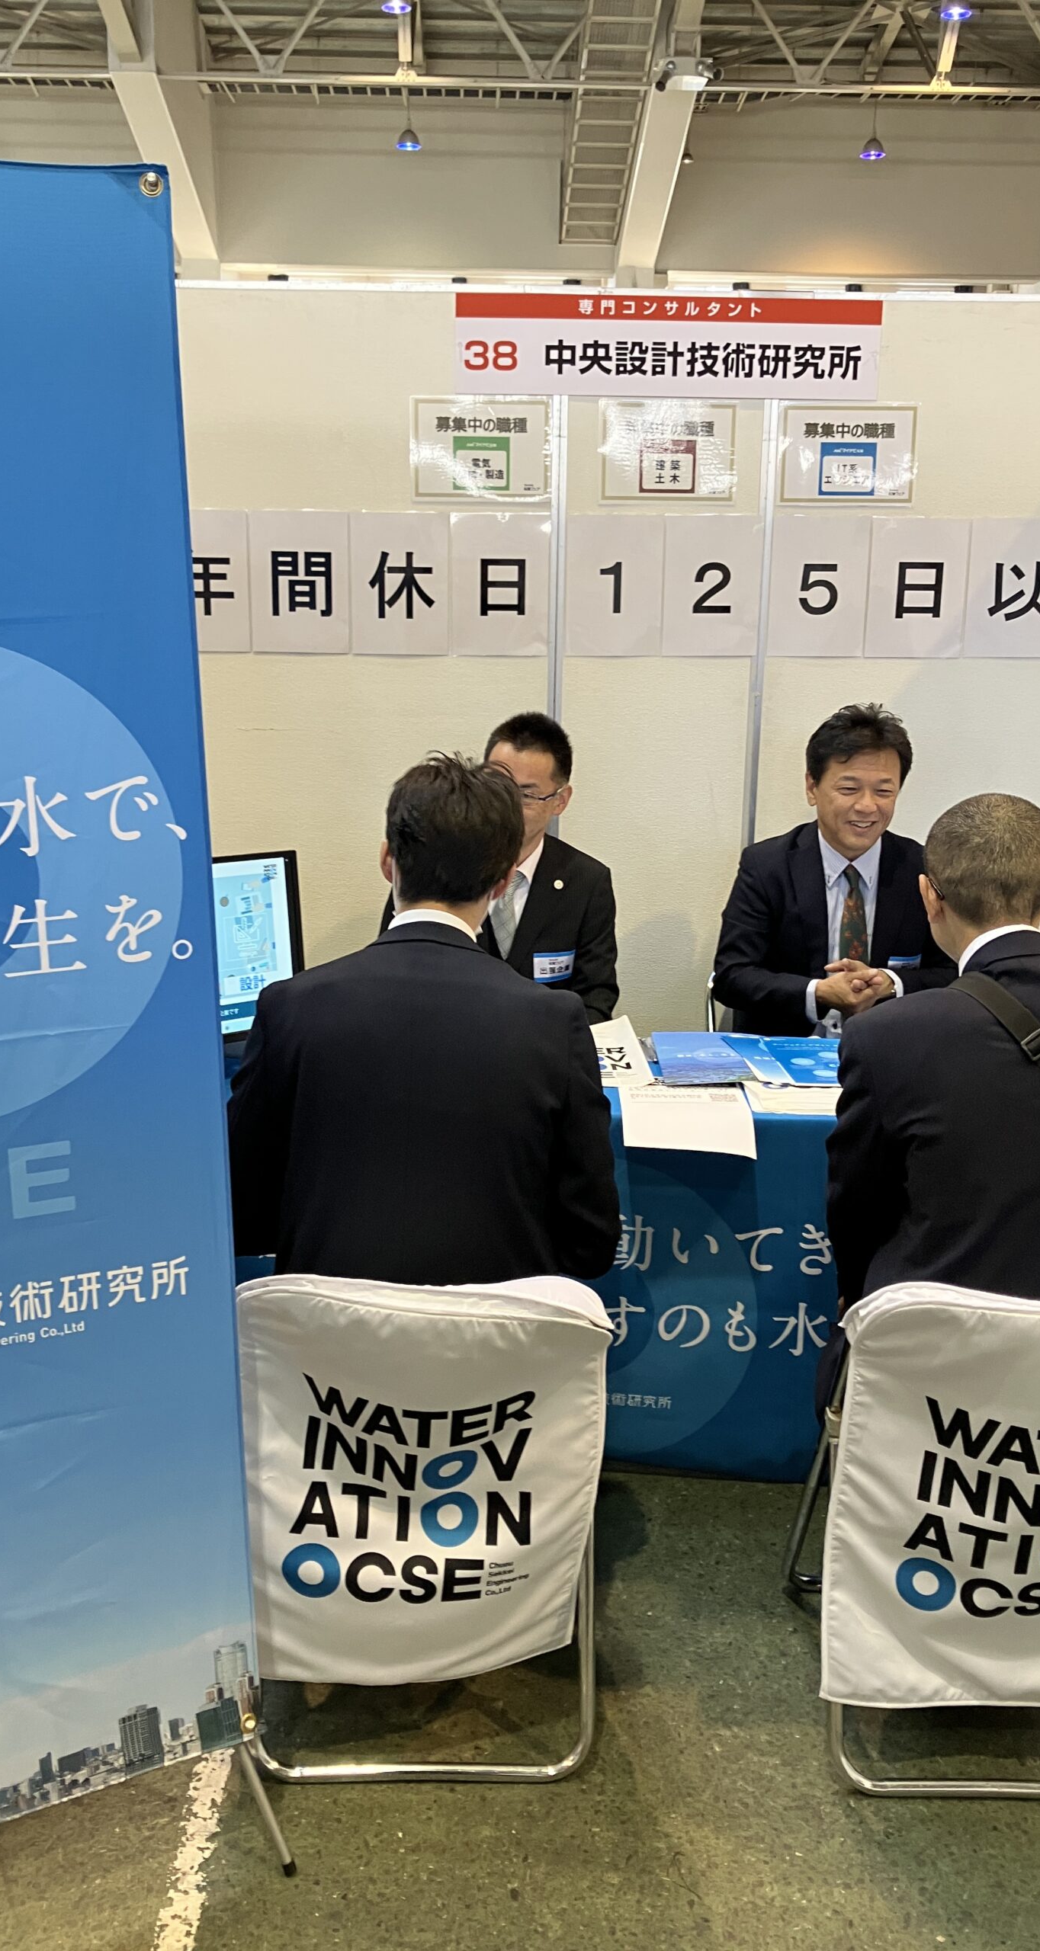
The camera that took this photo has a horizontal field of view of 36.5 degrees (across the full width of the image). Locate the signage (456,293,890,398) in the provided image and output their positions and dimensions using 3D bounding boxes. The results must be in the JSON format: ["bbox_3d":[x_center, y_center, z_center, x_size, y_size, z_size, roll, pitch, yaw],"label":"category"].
[{"bbox_3d":[0.317,-1.329,3.343,0.906,0.199,0.010,0,15,-2],"label":"signage"}]

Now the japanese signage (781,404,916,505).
[{"bbox_3d":[0.710,-1.125,3.413,0.295,0.209,0.010,0,15,-2],"label":"japanese signage"}]

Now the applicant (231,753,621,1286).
[{"bbox_3d":[-0.131,0.334,2.287,0.530,1.290,0.680,1,15,0],"label":"applicant"}]

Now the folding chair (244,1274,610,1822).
[{"bbox_3d":[-0.122,0.648,2.163,0.465,0.745,0.500,0,15,-1],"label":"folding chair"}]

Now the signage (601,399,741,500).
[{"bbox_3d":[0.319,-1.128,3.396,0.289,0.204,0.010,0,15,-2],"label":"signage"}]

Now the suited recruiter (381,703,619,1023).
[{"bbox_3d":[-0.041,0.130,3.116,0.480,1.265,0.620,1,15,2],"label":"suited recruiter"}]

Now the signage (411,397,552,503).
[{"bbox_3d":[-0.081,-1.126,3.379,0.297,0.211,0.010,0,15,-2],"label":"signage"}]

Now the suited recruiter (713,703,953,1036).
[{"bbox_3d":[0.637,0.135,3.064,0.500,1.295,0.650,-1,15,-5],"label":"suited recruiter"}]

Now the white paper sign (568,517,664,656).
[{"bbox_3d":[0.208,-0.851,3.464,0.214,0.302,0.010,0,15,-2],"label":"white paper sign"}]

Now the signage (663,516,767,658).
[{"bbox_3d":[0.423,-0.852,3.473,0.213,0.302,0.010,0,15,-2],"label":"signage"}]

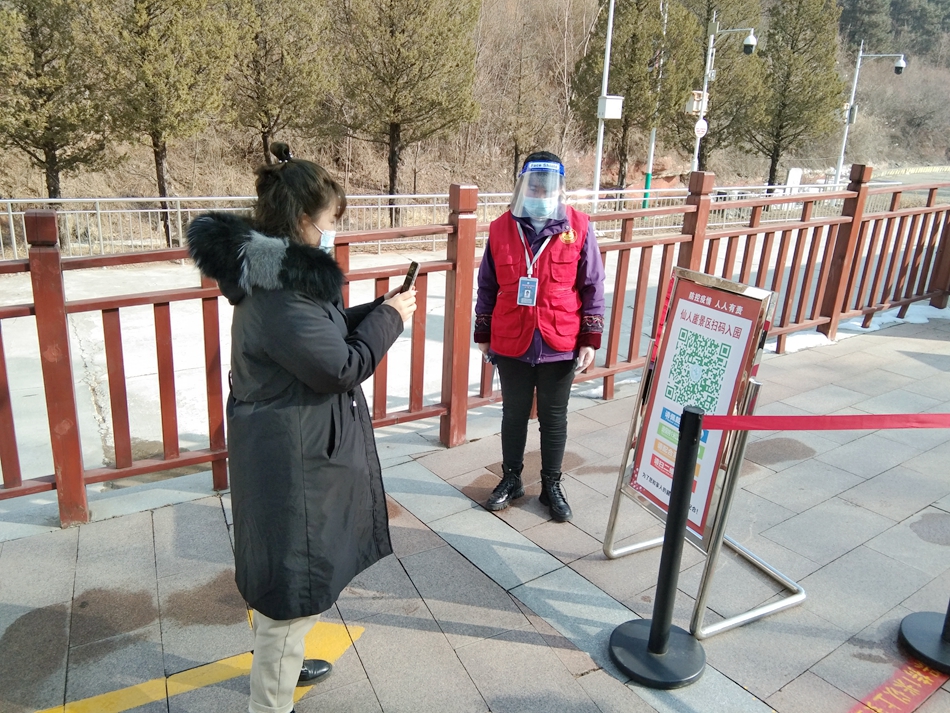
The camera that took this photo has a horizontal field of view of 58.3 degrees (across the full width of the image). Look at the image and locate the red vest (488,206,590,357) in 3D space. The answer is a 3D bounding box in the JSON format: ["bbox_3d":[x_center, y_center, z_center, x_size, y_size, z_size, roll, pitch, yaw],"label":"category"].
[{"bbox_3d":[0.268,-0.316,3.540,0.410,0.590,0.270,6,19,9],"label":"red vest"}]

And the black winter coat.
[{"bbox_3d":[-0.493,0.139,2.405,0.570,1.080,0.500,-5,20,-24],"label":"black winter coat"}]

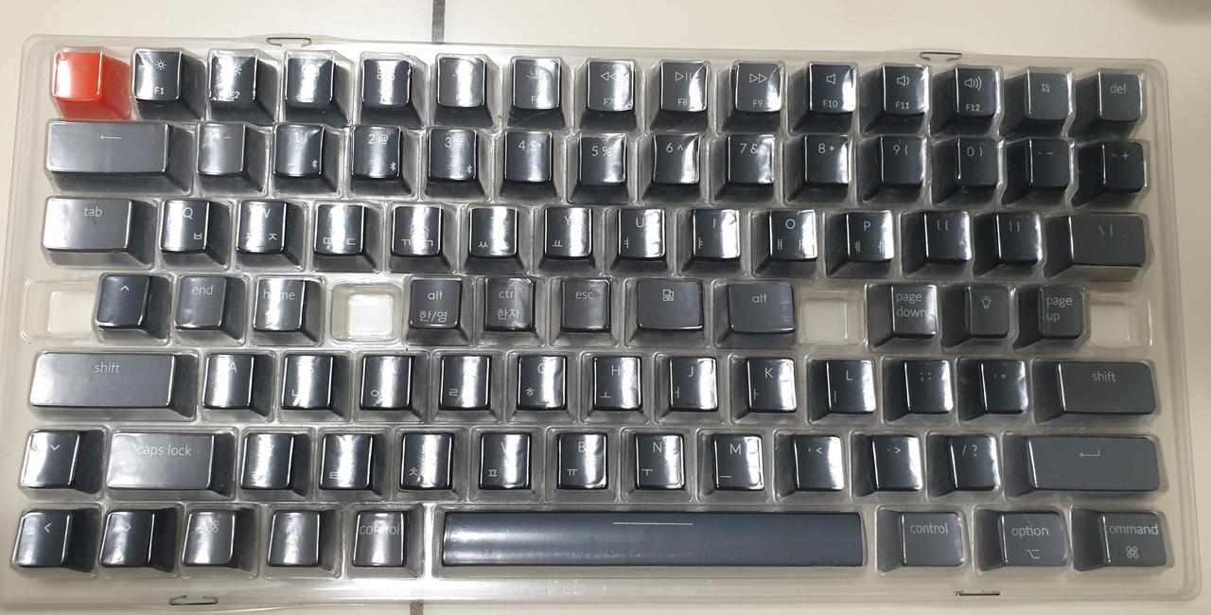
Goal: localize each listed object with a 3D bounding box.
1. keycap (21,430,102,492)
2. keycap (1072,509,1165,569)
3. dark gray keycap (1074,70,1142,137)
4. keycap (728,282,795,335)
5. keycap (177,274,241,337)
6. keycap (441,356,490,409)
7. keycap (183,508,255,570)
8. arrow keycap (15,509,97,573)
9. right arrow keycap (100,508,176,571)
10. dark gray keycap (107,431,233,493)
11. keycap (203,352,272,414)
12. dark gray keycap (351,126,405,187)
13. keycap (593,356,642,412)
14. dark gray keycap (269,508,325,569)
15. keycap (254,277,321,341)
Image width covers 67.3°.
[{"bbox_3d":[-0.147,0.042,0.244,0.018,0.009,0.018,1,82,-3],"label":"keycap"},{"bbox_3d":[0.147,0.066,0.257,0.023,0.009,0.018,1,81,-3],"label":"keycap"},{"bbox_3d":[0.150,-0.060,0.270,0.018,0.011,0.018,1,82,-3],"label":"dark gray keycap"},{"bbox_3d":[0.043,0.002,0.258,0.023,0.009,0.018,1,83,-3],"label":"keycap"},{"bbox_3d":[-0.110,0.000,0.251,0.018,0.009,0.018,1,83,-3],"label":"keycap"},{"bbox_3d":[-0.039,0.022,0.254,0.018,0.009,0.018,1,82,-3],"label":"keycap"},{"bbox_3d":[-0.104,0.063,0.244,0.018,0.009,0.018,1,83,-3],"label":"keycap"},{"bbox_3d":[-0.148,0.062,0.243,0.018,0.010,0.018,1,82,-3],"label":"arrow keycap"},{"bbox_3d":[-0.126,0.062,0.242,0.018,0.009,0.018,1,82,-3],"label":"right arrow keycap"},{"bbox_3d":[-0.119,0.042,0.245,0.032,0.009,0.018,1,82,-3],"label":"dark gray keycap"},{"bbox_3d":[-0.102,0.022,0.251,0.018,0.009,0.018,1,82,-3],"label":"keycap"},{"bbox_3d":[-0.064,-0.042,0.260,0.018,0.011,0.018,1,82,-3],"label":"dark gray keycap"},{"bbox_3d":[0.003,0.022,0.256,0.018,0.009,0.018,1,82,-3],"label":"keycap"},{"bbox_3d":[-0.083,0.063,0.246,0.018,0.010,0.018,1,82,-3],"label":"dark gray keycap"},{"bbox_3d":[-0.089,0.000,0.252,0.018,0.009,0.018,1,83,-3],"label":"keycap"}]

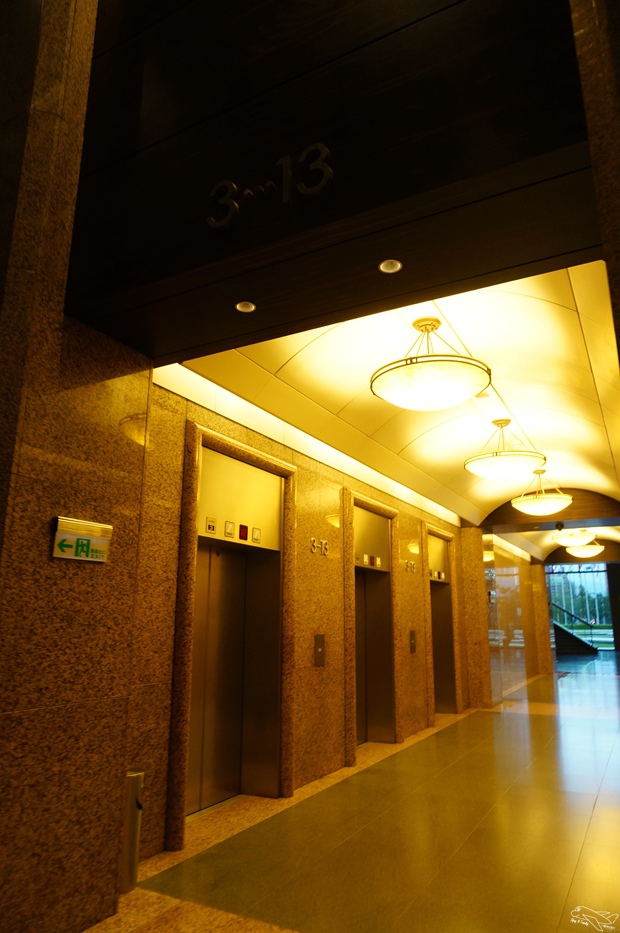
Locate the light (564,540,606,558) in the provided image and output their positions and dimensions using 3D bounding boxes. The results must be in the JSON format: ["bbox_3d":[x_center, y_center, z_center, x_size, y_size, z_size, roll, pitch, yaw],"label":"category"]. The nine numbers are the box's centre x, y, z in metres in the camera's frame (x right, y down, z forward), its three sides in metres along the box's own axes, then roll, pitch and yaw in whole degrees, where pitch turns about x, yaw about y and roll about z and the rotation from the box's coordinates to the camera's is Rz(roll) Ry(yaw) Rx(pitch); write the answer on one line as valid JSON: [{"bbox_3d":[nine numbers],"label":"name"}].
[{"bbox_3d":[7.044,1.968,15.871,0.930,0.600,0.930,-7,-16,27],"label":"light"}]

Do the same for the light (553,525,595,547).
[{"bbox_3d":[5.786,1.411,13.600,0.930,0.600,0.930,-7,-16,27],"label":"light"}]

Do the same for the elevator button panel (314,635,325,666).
[{"bbox_3d":[0.097,1.850,6.234,0.020,0.305,0.205,-7,-16,27],"label":"elevator button panel"}]

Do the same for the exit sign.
[{"bbox_3d":[-1.196,0.389,3.256,0.050,0.205,0.360,-7,-16,27],"label":"exit sign"}]

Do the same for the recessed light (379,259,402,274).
[{"bbox_3d":[0.377,-0.949,2.905,0.120,0.050,0.120,0,-14,0],"label":"recessed light"}]

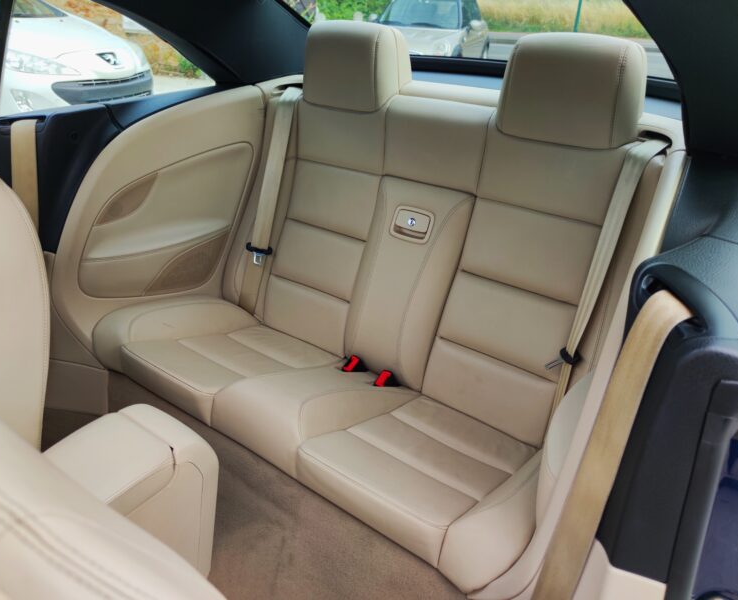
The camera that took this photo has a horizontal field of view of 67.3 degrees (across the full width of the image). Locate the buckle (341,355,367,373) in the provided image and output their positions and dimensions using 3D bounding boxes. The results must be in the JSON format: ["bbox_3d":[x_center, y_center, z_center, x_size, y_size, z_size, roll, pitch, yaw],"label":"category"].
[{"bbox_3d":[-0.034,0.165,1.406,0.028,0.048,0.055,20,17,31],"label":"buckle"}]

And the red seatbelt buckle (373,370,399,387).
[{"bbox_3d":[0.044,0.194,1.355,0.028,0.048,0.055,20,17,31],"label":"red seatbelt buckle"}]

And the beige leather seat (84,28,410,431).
[{"bbox_3d":[-0.247,-0.238,1.325,0.389,0.777,0.748,20,32,31],"label":"beige leather seat"}]

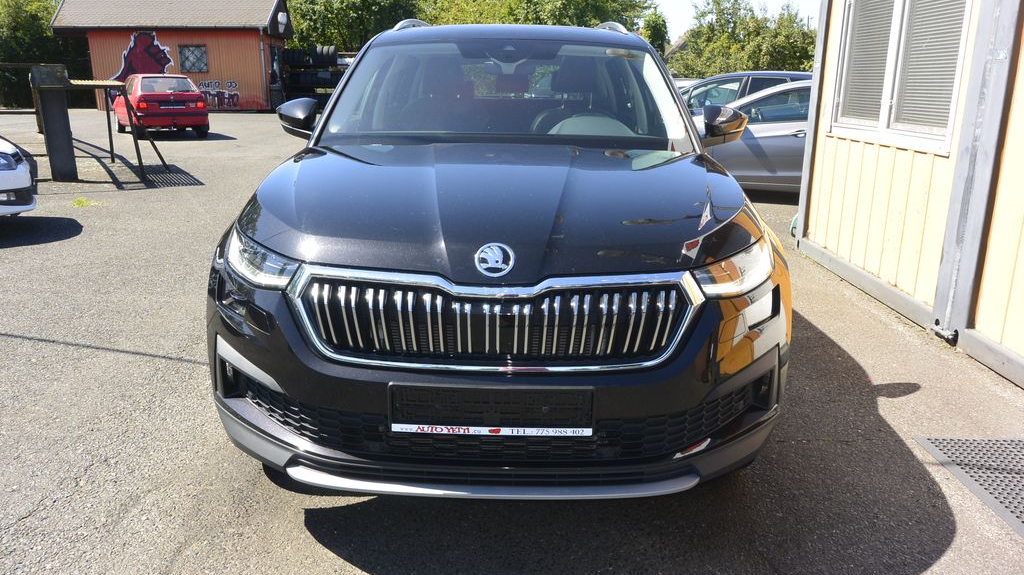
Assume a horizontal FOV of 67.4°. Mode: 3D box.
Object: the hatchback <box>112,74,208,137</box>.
[{"bbox_3d":[-8.571,-4.445,18.616,1.640,1.410,3.860,-9,18,-32],"label":"hatchback"}]

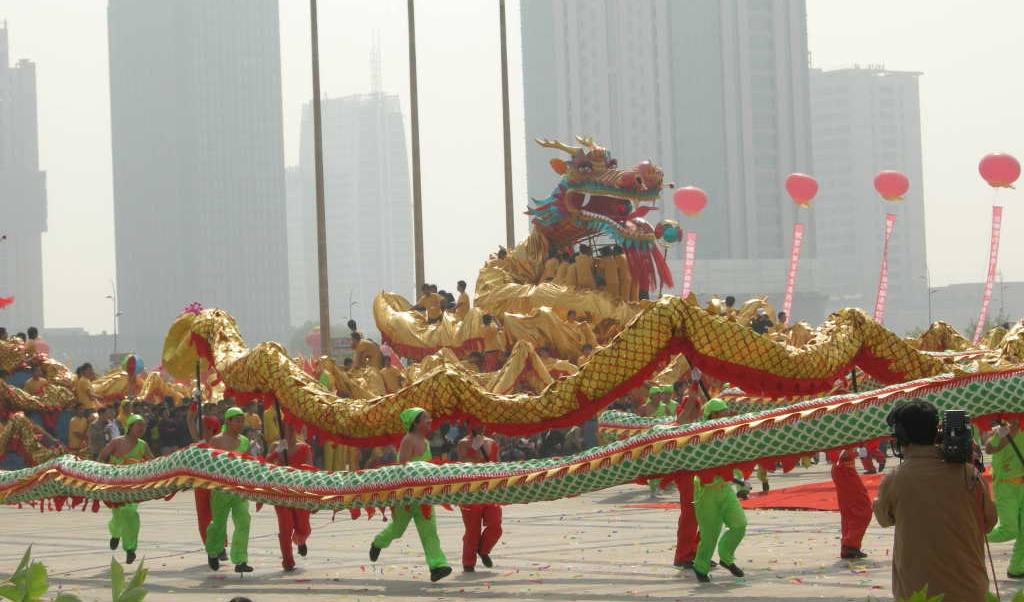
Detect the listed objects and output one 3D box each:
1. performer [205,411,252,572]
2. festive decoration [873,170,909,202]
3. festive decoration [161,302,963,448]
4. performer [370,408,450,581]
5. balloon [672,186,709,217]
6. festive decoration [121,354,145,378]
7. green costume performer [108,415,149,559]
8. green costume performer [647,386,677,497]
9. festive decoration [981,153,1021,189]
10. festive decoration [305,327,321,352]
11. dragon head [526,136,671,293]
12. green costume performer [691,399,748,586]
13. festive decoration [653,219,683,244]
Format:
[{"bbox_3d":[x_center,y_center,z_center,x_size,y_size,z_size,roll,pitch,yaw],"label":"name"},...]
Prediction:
[{"bbox_3d":[-2.922,1.937,31.400,0.500,1.670,0.420,-1,-3,-40],"label":"performer"},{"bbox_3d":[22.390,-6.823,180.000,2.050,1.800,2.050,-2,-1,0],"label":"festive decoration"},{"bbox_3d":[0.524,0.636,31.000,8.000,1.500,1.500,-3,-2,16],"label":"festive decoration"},{"bbox_3d":[-0.966,1.842,29.000,0.720,1.670,0.500,-2,-1,17],"label":"performer"},{"bbox_3d":[11.392,-6.368,195.000,2.100,1.950,2.100,-2,-2,0],"label":"balloon"},{"bbox_3d":[-7.598,1.291,61.000,0.480,0.480,0.480,-2,-2,0],"label":"festive decoration"},{"bbox_3d":[-4.291,2.103,34.000,0.550,1.660,0.500,-1,-2,-38],"label":"green costume performer"},{"bbox_3d":[2.193,2.090,45.000,0.500,1.660,0.500,-3,-2,37],"label":"green costume performer"},{"bbox_3d":[25.146,-6.699,157.000,2.120,1.800,2.120,-2,-2,0],"label":"festive decoration"},{"bbox_3d":[-17.003,3.348,265.000,2.050,1.950,2.050,-2,-2,0],"label":"festive decoration"},{"bbox_3d":[1.831,-1.789,64.500,2.600,3.200,1.700,-3,-2,28],"label":"dragon head"},{"bbox_3d":[1.879,1.741,28.000,0.550,1.680,0.500,-3,-2,41],"label":"green costume performer"},{"bbox_3d":[3.287,-1.449,64.000,0.570,0.520,0.570,-2,-2,0],"label":"festive decoration"}]

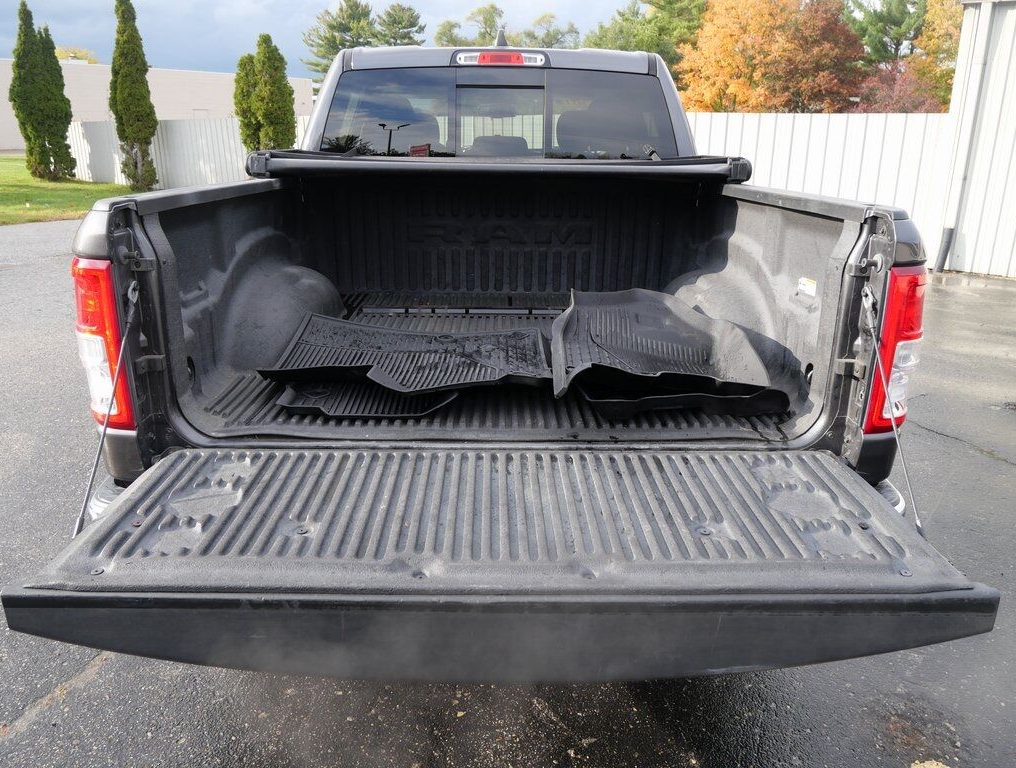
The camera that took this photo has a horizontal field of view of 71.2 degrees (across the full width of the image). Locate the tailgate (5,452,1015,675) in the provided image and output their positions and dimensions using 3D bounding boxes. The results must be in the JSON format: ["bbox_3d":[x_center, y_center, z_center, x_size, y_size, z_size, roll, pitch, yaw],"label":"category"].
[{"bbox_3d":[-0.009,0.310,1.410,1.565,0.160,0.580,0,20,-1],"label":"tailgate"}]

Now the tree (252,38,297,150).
[{"bbox_3d":[-4.676,-5.239,14.376,0.880,3.320,0.880,0,17,-1],"label":"tree"}]

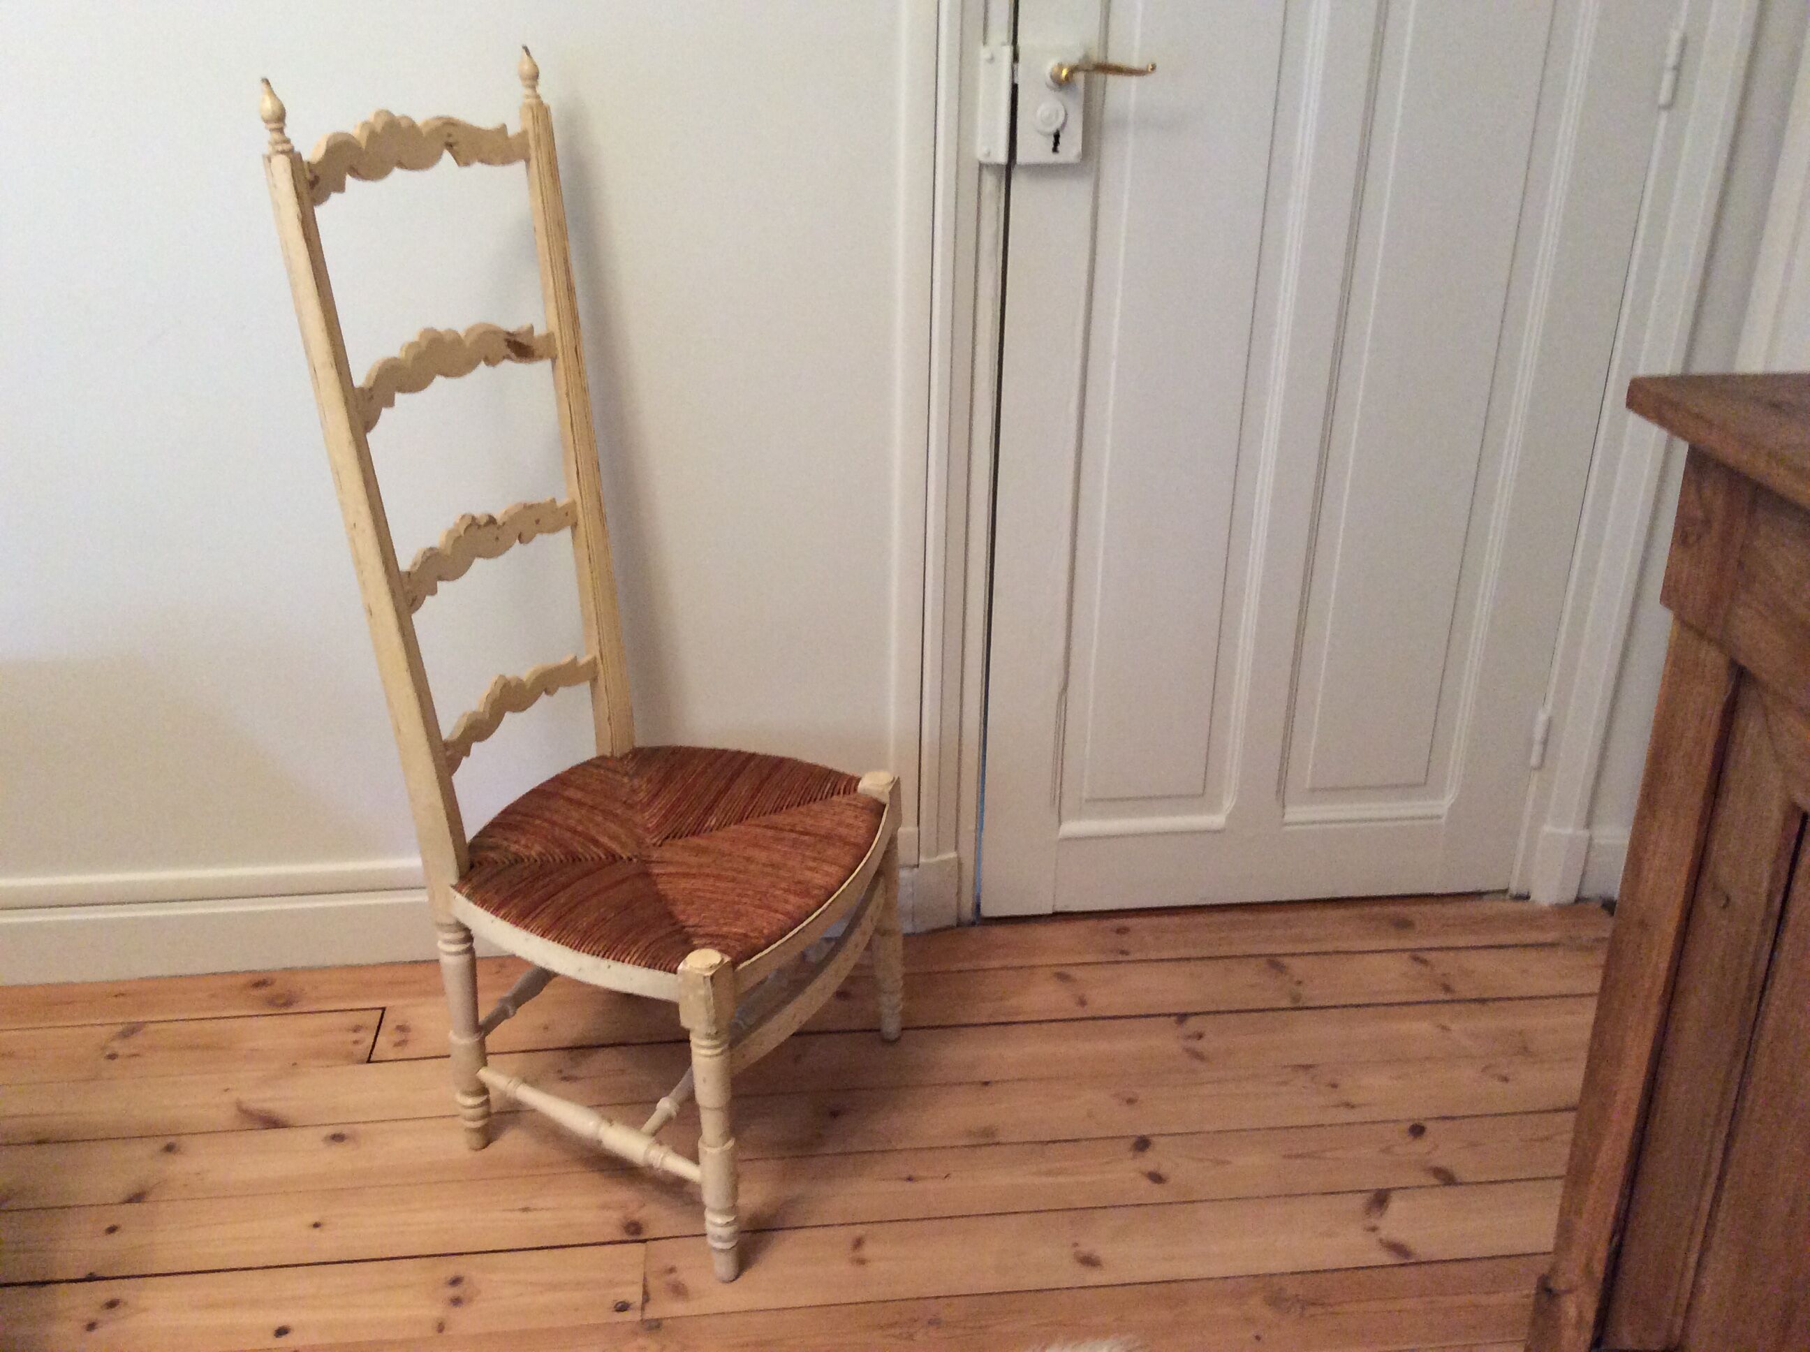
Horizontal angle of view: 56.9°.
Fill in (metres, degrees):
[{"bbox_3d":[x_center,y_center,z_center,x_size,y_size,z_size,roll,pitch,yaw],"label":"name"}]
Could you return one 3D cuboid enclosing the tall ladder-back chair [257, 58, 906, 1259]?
[{"bbox_3d":[-0.269,-0.021,1.682,0.449,1.110,0.453,11,26,20],"label":"tall ladder-back chair"}]

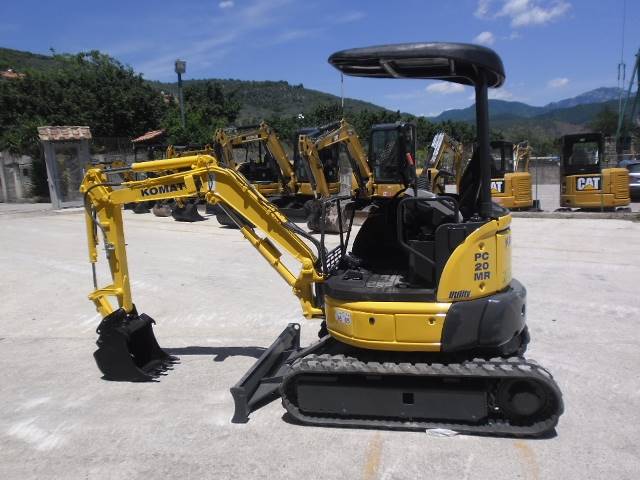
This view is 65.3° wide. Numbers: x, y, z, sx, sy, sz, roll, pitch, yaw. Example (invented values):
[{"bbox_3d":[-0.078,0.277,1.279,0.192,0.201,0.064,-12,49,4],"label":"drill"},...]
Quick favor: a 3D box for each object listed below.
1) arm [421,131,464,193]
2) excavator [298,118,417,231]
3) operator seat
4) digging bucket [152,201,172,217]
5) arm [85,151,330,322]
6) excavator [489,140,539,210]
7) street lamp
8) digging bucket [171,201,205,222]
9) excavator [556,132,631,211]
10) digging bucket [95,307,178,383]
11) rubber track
[{"bbox_3d":[4.000,-2.563,16.300,0.450,2.000,2.100,2,9,34],"label":"arm"},{"bbox_3d":[1.041,-1.590,12.753,1.850,2.660,4.100,6,12,42],"label":"excavator"},{"bbox_3d":[0.982,-0.334,3.693,0.460,0.720,0.480,-1,8,12],"label":"operator seat"},{"bbox_3d":[-5.829,-1.205,18.643,0.650,0.560,0.600,-9,11,-39],"label":"digging bucket"},{"bbox_3d":[-1.021,0.001,4.284,2.100,1.430,0.310,-1,8,12],"label":"arm"},{"bbox_3d":[6.010,-1.875,16.000,1.850,2.600,3.900,0,8,25],"label":"excavator"},{"bbox_3d":[-6.880,-5.477,25.279,0.500,7.100,0.450,1,9,15],"label":"street lamp"},{"bbox_3d":[-4.273,-0.970,16.428,0.800,0.660,0.700,-9,11,-39],"label":"digging bucket"},{"bbox_3d":[7.388,-1.743,14.190,1.850,2.500,3.100,0,9,14],"label":"excavator"},{"bbox_3d":[-1.541,0.844,4.227,0.580,0.530,0.450,0,9,9],"label":"digging bucket"},{"bbox_3d":[0.641,1.024,3.359,1.768,0.416,0.260,-1,8,12],"label":"rubber track"}]

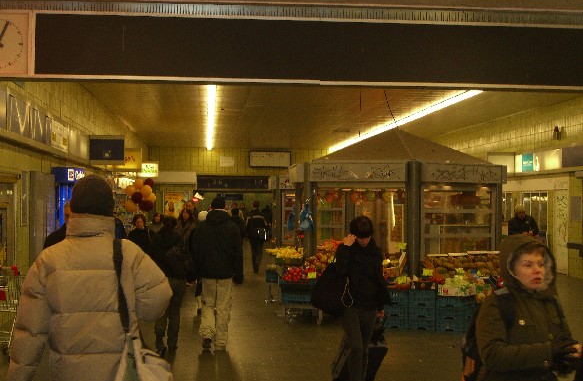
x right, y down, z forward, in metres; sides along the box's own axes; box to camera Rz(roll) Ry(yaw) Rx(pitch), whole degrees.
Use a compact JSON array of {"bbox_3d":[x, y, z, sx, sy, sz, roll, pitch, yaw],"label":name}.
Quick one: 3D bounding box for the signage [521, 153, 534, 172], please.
[{"bbox_3d":[6.501,-0.762,31.500,0.120,0.540,1.150,1,-1,-4],"label":"signage"}]

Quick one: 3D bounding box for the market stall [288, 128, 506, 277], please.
[{"bbox_3d":[1.664,0.463,18.698,3.400,2.950,3.600,1,-1,-4],"label":"market stall"}]

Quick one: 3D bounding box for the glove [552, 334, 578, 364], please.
[{"bbox_3d":[1.175,0.680,4.900,0.130,0.120,0.095,0,-1,30],"label":"glove"}]

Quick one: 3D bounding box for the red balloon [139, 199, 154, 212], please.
[{"bbox_3d":[-2.976,0.318,23.500,0.290,0.260,0.260,1,-1,-4],"label":"red balloon"}]

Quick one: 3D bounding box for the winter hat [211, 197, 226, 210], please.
[{"bbox_3d":[-0.854,0.152,13.400,0.195,0.165,0.235,1,-1,-4],"label":"winter hat"}]

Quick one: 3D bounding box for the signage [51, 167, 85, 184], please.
[{"bbox_3d":[-4.392,-0.295,22.500,0.660,0.320,0.200,1,-1,-4],"label":"signage"}]

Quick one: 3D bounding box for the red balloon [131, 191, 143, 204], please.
[{"bbox_3d":[-3.171,0.154,23.500,0.240,0.260,0.240,1,-1,-4],"label":"red balloon"}]

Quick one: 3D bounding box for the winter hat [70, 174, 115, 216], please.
[{"bbox_3d":[-0.895,0.022,5.150,0.200,0.185,0.235,1,-1,-4],"label":"winter hat"}]

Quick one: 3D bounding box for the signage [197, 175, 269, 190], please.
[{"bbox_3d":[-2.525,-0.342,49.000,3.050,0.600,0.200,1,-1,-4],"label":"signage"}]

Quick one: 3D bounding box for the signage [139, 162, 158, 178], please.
[{"bbox_3d":[-4.943,-0.699,40.000,0.630,0.540,0.180,1,-1,-4],"label":"signage"}]

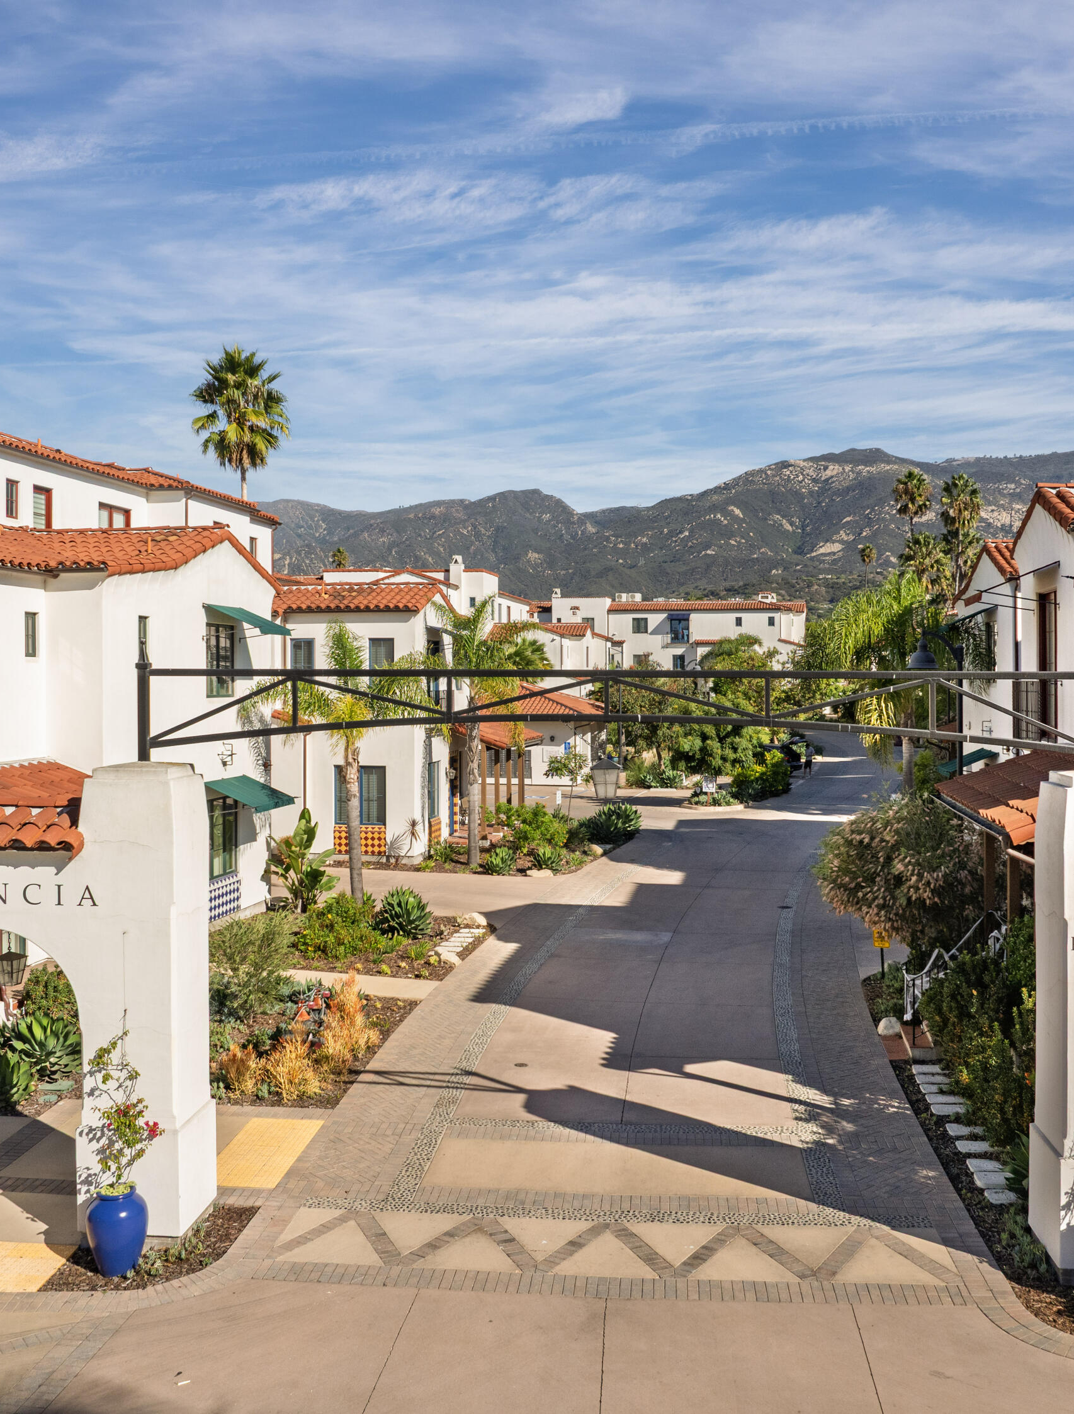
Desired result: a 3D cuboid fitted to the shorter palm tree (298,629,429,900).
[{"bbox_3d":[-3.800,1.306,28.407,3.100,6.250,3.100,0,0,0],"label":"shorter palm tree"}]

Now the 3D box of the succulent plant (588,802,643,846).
[{"bbox_3d":[2.473,3.653,41.000,1.750,1.350,1.750,0,1,5],"label":"succulent plant"}]

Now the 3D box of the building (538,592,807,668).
[{"bbox_3d":[12.800,-5.834,124.974,24.500,9.300,13.000,0,0,6],"label":"building"}]

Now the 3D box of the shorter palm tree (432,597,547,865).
[{"bbox_3d":[-1.280,0.827,34.005,3.000,7.100,3.000,0,0,0],"label":"shorter palm tree"}]

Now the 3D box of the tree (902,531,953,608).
[{"bbox_3d":[27.400,-5.367,91.975,3.800,13.500,3.800,0,0,0],"label":"tree"}]

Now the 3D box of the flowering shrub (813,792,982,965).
[{"bbox_3d":[6.600,3.127,24.216,2.950,3.150,2.900,0,0,6],"label":"flowering shrub"}]

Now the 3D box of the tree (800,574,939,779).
[{"bbox_3d":[13.220,-0.931,50.000,5.800,8.800,5.800,0,1,5],"label":"tree"}]

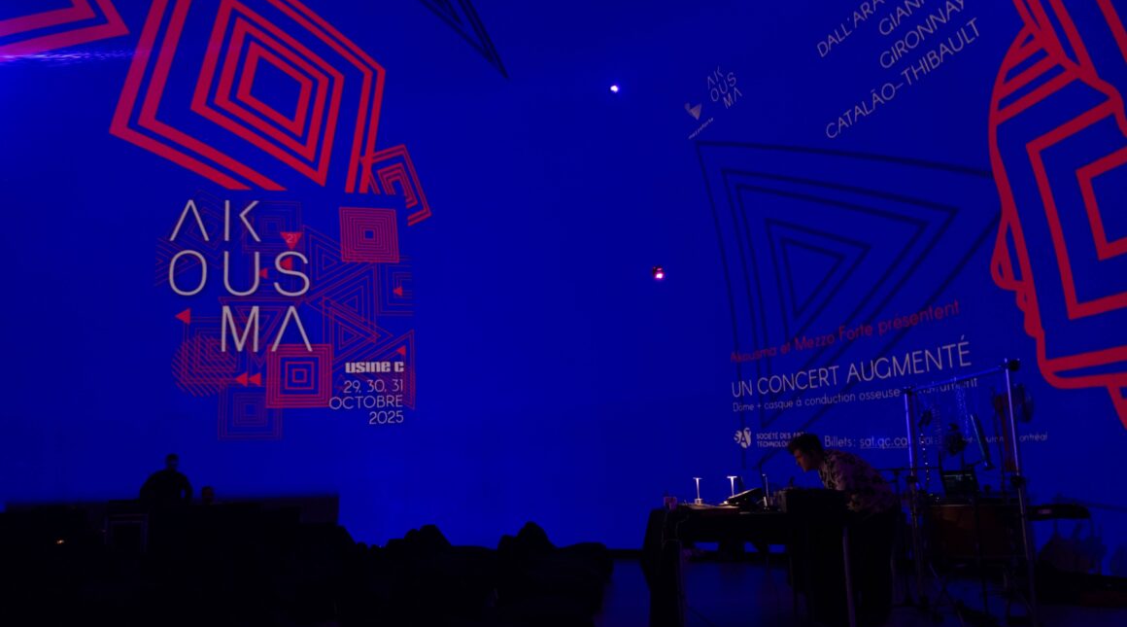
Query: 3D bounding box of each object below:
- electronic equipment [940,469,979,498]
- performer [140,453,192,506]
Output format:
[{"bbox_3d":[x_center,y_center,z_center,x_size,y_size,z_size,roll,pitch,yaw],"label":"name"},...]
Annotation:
[{"bbox_3d":[3.426,1.476,7.295,0.300,0.210,0.230,-1,-11,0],"label":"electronic equipment"},{"bbox_3d":[-5.054,2.521,10.724,0.620,1.500,0.420,5,-12,-25],"label":"performer"}]

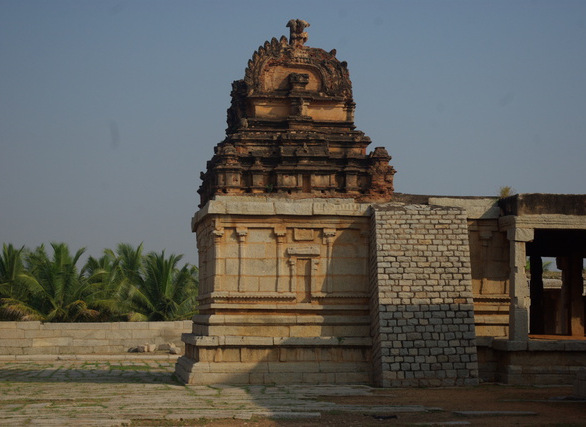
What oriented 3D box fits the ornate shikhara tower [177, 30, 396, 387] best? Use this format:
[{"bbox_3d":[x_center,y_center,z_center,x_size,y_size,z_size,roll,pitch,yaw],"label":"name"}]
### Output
[{"bbox_3d":[-0.083,-0.451,29.787,5.400,9.100,5.050,1,-5,-9],"label":"ornate shikhara tower"}]

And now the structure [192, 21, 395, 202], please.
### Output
[{"bbox_3d":[-0.013,-2.570,30.230,4.400,4.800,4.350,1,-5,-9],"label":"structure"}]

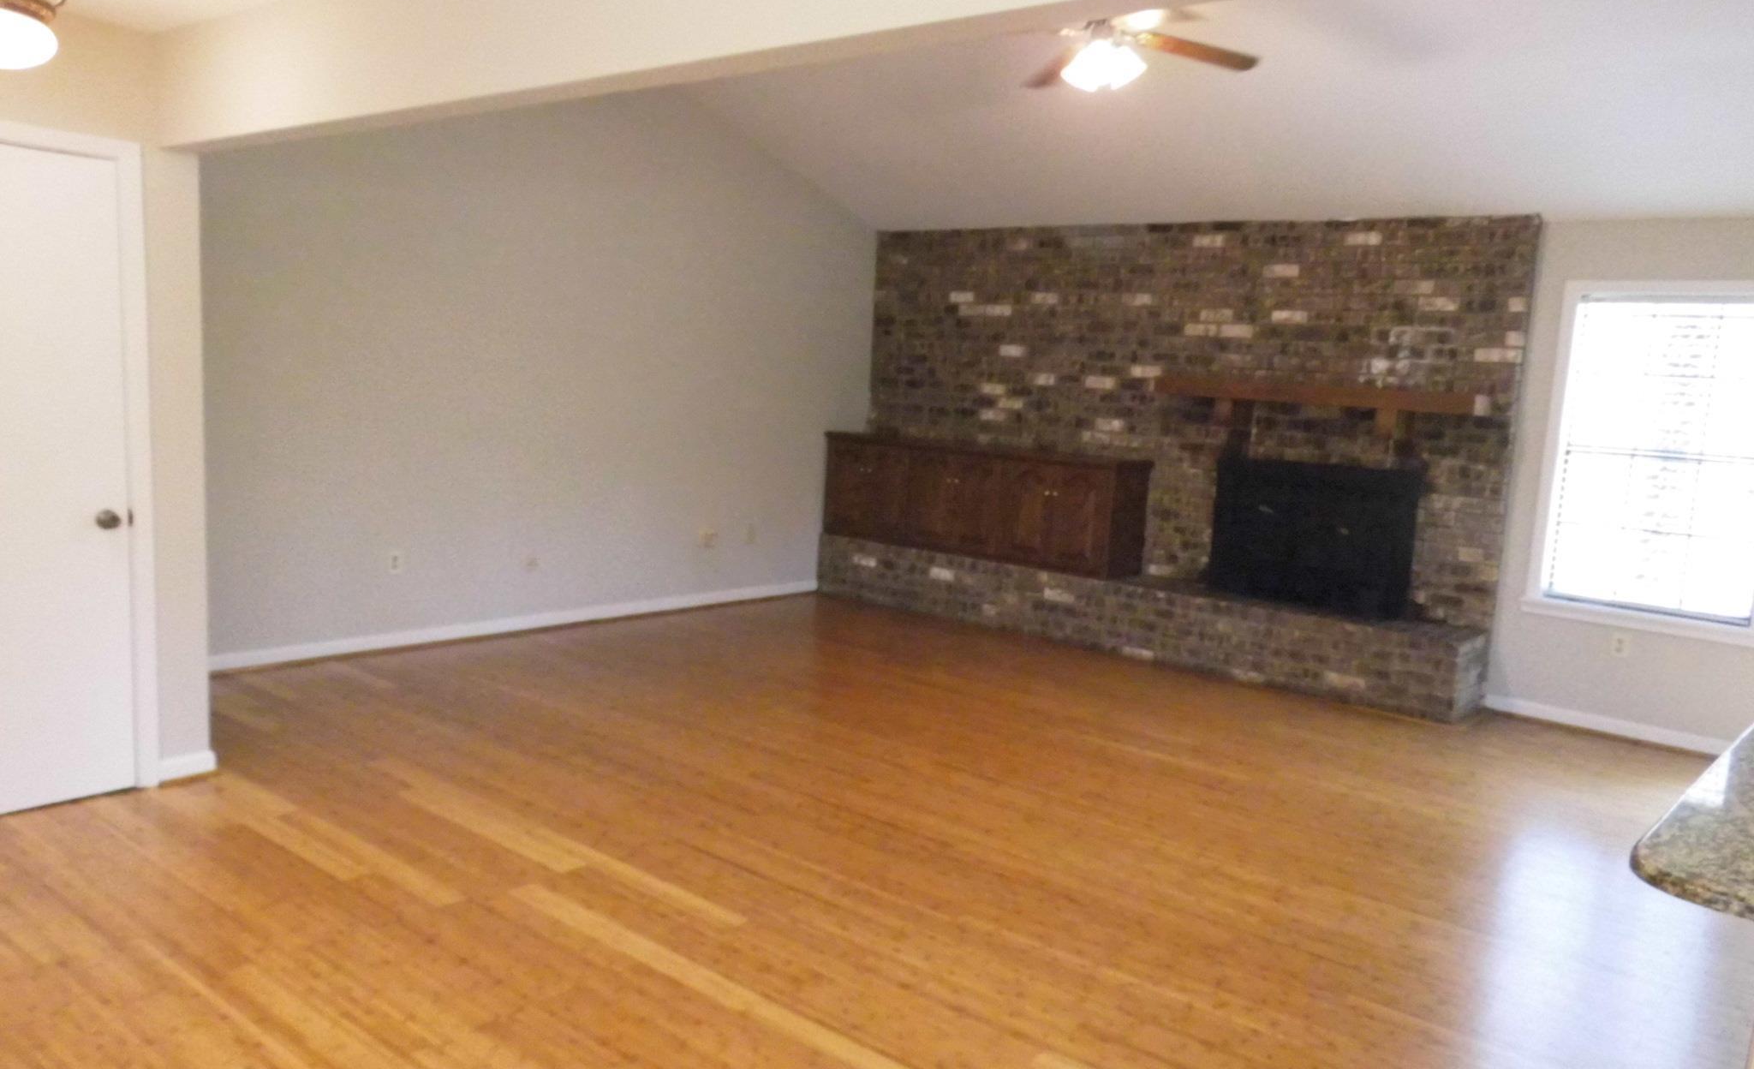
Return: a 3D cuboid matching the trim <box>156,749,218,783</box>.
[{"bbox_3d":[-2.365,0.788,4.344,0.020,0.084,0.192,9,10,39],"label":"trim"}]

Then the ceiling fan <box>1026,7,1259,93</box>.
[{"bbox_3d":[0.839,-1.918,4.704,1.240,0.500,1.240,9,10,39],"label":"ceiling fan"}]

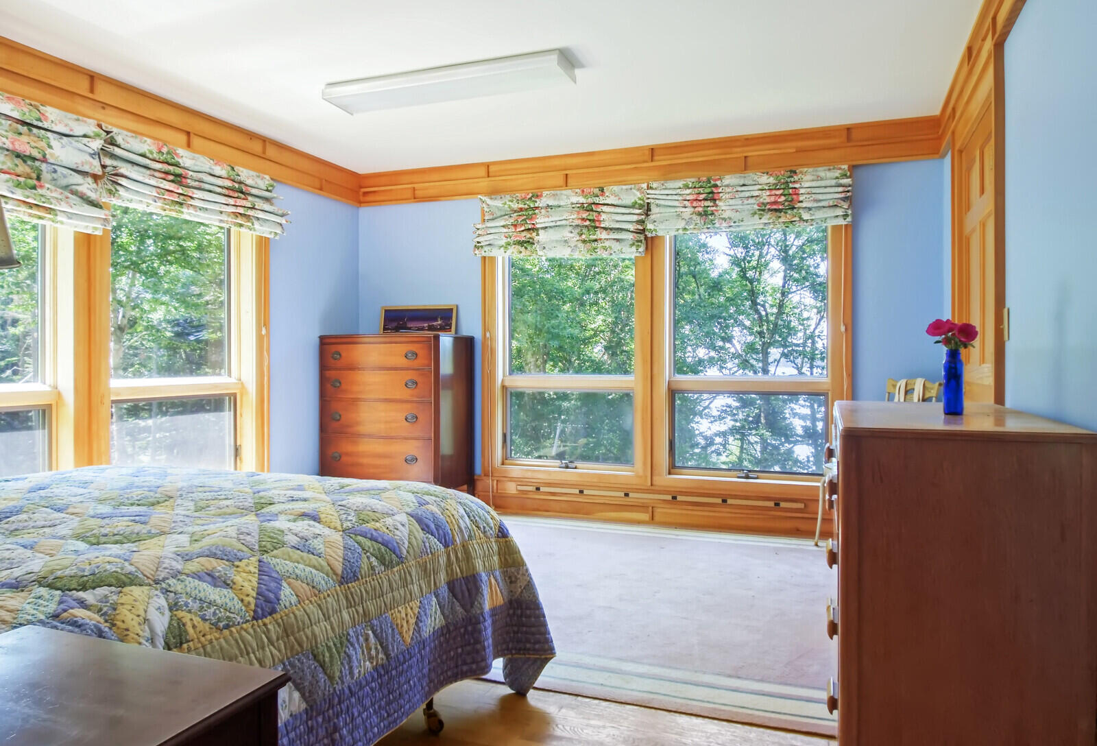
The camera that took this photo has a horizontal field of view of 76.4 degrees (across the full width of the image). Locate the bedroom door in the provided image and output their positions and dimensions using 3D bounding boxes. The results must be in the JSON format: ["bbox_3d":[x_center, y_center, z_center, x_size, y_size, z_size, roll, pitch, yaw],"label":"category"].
[{"bbox_3d":[1.810,-0.024,2.981,0.060,2.050,0.960,0,1,23],"label":"bedroom door"}]

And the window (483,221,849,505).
[{"bbox_3d":[0.666,-0.219,4.488,2.338,1.933,0.120,0,1,19],"label":"window"}]

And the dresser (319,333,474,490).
[{"bbox_3d":[-1.030,0.367,4.778,0.912,1.225,0.497,0,1,19],"label":"dresser"}]

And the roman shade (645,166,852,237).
[{"bbox_3d":[1.178,-1.040,4.219,1.180,0.345,0.080,0,1,19],"label":"roman shade"}]

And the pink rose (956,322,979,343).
[{"bbox_3d":[1.249,-0.121,2.080,0.066,0.061,0.060,0,1,24],"label":"pink rose"}]

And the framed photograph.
[{"bbox_3d":[-0.930,-0.363,4.965,0.611,0.233,0.025,0,-6,19],"label":"framed photograph"}]

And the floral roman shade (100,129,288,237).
[{"bbox_3d":[-1.906,-1.027,3.861,0.090,0.380,1.140,0,1,24],"label":"floral roman shade"}]

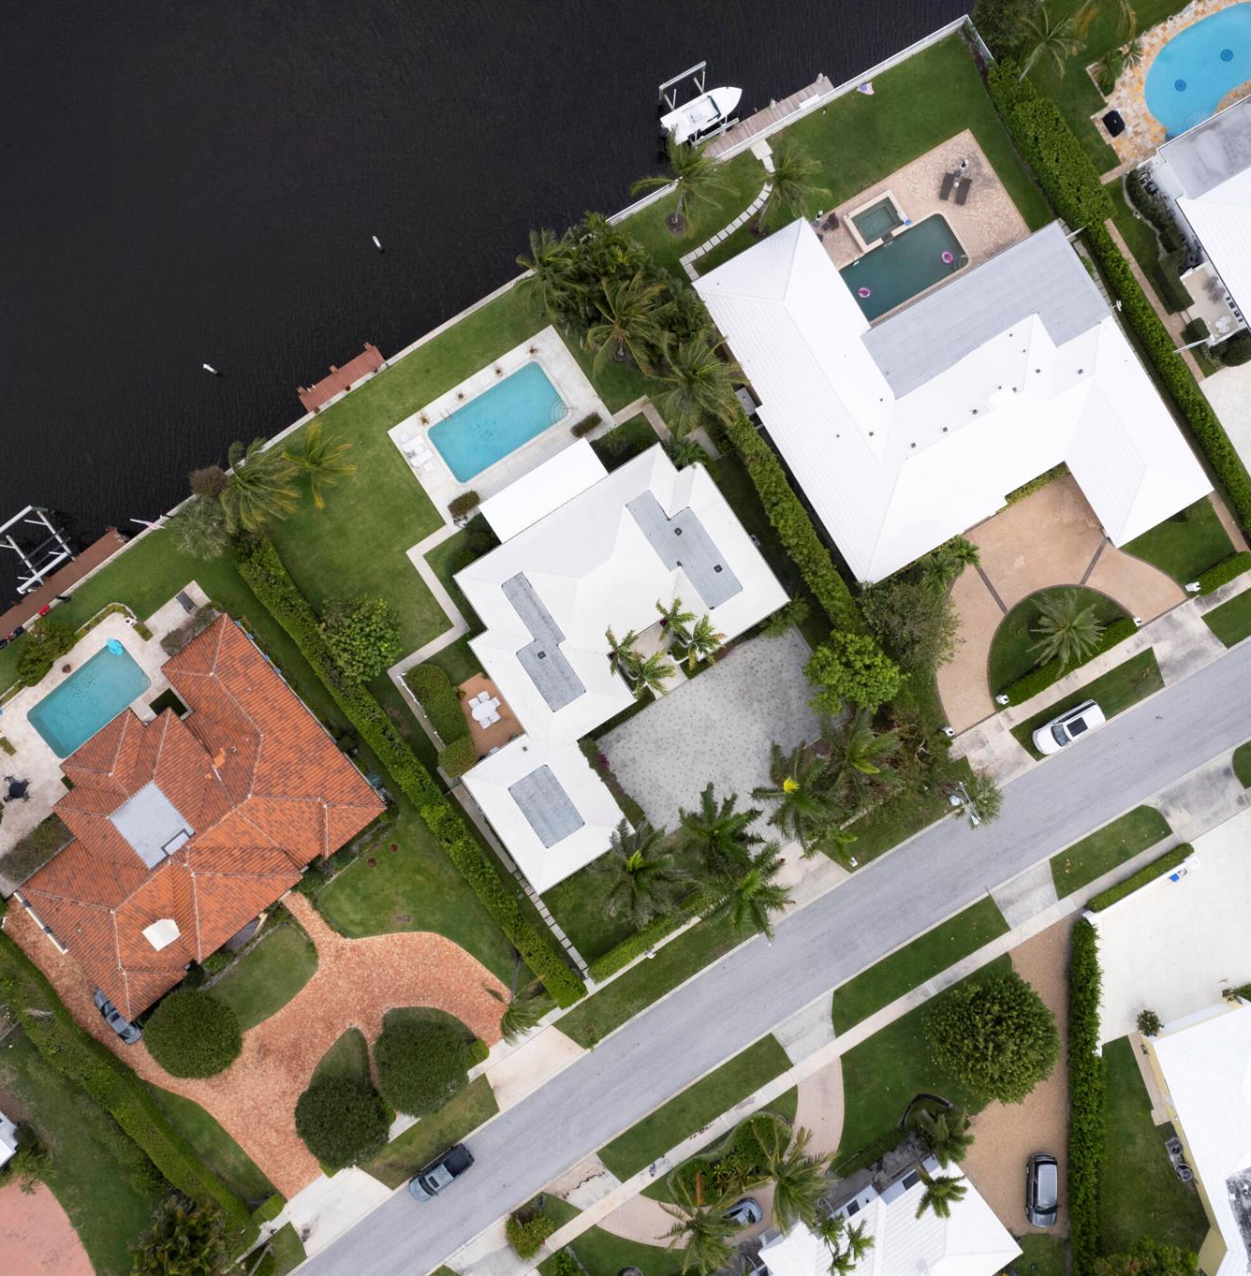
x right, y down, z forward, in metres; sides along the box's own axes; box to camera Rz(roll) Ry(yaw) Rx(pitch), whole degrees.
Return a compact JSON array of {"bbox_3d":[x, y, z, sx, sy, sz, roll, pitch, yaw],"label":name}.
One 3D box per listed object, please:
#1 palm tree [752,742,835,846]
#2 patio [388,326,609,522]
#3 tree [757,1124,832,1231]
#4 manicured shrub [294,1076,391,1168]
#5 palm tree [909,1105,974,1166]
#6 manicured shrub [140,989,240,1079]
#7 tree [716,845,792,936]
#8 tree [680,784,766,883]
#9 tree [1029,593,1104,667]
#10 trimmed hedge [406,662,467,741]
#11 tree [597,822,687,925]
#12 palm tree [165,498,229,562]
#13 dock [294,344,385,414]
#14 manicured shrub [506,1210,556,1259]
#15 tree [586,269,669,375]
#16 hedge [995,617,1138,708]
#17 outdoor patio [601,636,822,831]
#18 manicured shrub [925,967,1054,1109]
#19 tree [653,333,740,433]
[{"bbox_3d":[11.580,10.860,83.600,6.200,8.800,6.600,0,90,0],"label":"palm tree"},{"bbox_3d":[-8.875,-15.230,83.443,13.850,0.500,8.070,-33,91,0],"label":"patio"},{"bbox_3d":[11.700,37.300,83.800,5.400,7.400,7.000,0,90,0],"label":"tree"},{"bbox_3d":[-20.818,35.620,86.104,6.700,4.800,6.700,0,90,0],"label":"manicured shrub"},{"bbox_3d":[22.861,36.004,85.708,4.100,5.800,4.100,0,90,0],"label":"palm tree"},{"bbox_3d":[-31.752,29.154,86.033,6.600,4.800,6.600,0,90,0],"label":"manicured shrub"},{"bbox_3d":[8.900,17.700,83.900,5.300,7.100,6.100,0,90,0],"label":"tree"},{"bbox_3d":[6.457,12.934,80.283,5.670,8.000,6.570,0,91,0],"label":"tree"},{"bbox_3d":[30.290,-0.536,81.391,5.130,5.500,5.230,0,91,0],"label":"tree"},{"bbox_3d":[-13.238,4.575,83.040,2.430,2.000,5.690,-30,91,0],"label":"trimmed hedge"},{"bbox_3d":[1.246,17.118,84.725,6.700,7.400,6.700,0,90,0],"label":"tree"},{"bbox_3d":[-30.310,-7.700,85.000,4.600,6.000,4.600,0,90,0],"label":"palm tree"},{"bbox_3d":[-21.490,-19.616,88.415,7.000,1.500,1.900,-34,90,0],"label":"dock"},{"bbox_3d":[-7.019,44.384,87.097,3.400,3.000,3.400,0,90,0],"label":"manicured shrub"},{"bbox_3d":[-0.050,-21.410,83.300,6.000,9.400,6.800,0,90,0],"label":"tree"},{"bbox_3d":[32.940,1.840,87.400,11.300,1.200,1.300,-30,90,0],"label":"hedge"},{"bbox_3d":[7.370,6.920,88.000,16.900,0.150,8.500,-31,90,0],"label":"outdoor patio"},{"bbox_3d":[26.647,29.038,85.368,9.300,6.400,9.300,0,90,0],"label":"manicured shrub"},{"bbox_3d":[4.780,-16.834,79.725,5.930,8.000,6.820,0,91,0],"label":"tree"}]

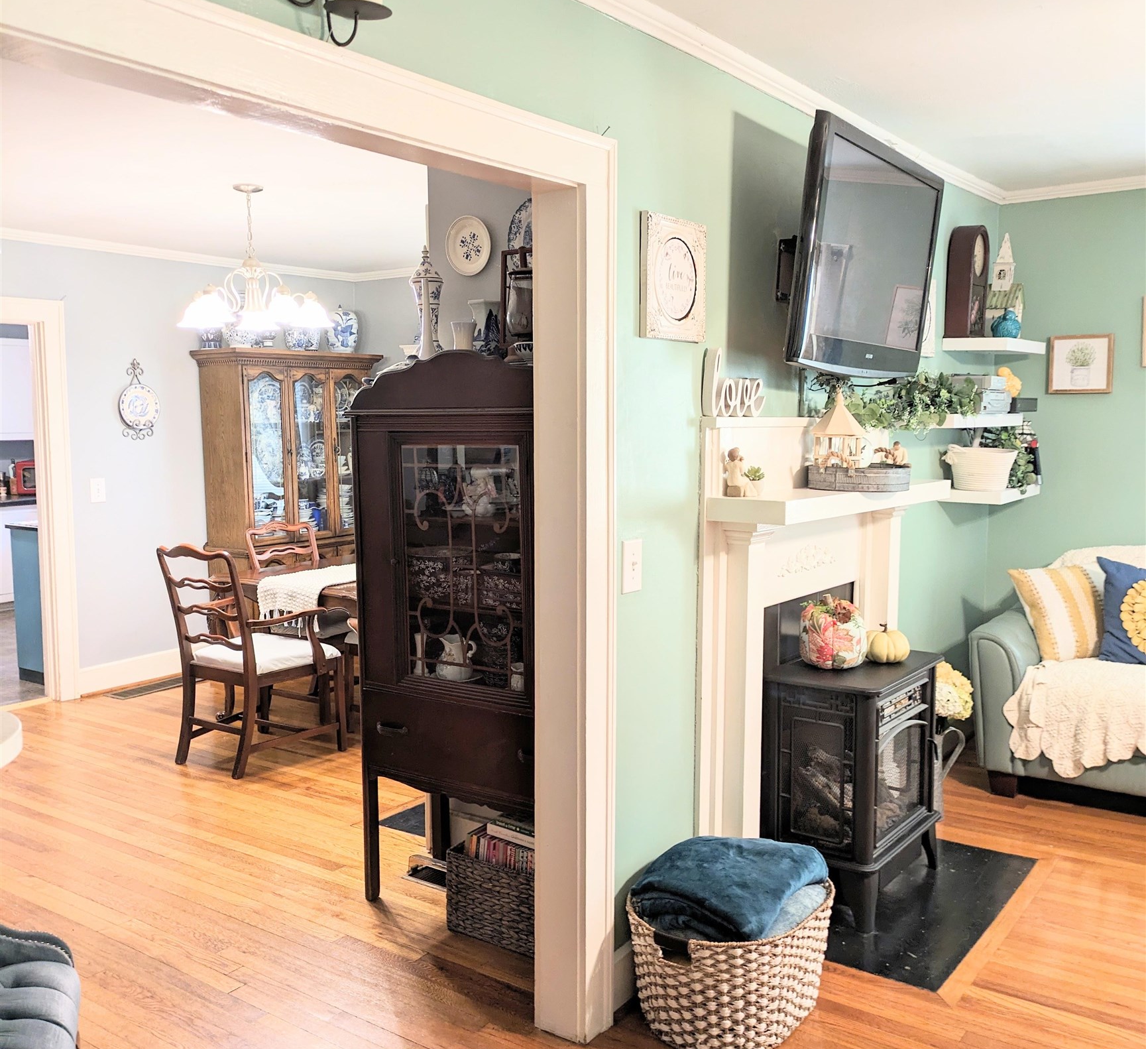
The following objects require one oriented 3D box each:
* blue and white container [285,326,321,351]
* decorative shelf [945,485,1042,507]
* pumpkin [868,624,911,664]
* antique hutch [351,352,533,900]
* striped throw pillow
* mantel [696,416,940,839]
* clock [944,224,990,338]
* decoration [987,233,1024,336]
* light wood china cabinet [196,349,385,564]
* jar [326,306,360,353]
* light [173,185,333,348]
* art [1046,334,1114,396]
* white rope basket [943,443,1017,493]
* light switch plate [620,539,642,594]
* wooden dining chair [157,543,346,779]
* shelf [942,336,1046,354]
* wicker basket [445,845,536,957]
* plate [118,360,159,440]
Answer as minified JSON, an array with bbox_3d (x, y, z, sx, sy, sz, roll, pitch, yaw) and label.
[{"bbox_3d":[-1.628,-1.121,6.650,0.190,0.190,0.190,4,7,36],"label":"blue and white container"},{"bbox_3d":[1.738,-0.137,4.594,0.257,0.051,0.554,4,7,37],"label":"decorative shelf"},{"bbox_3d":[1.030,0.383,3.614,0.155,0.125,0.155,4,7,36],"label":"pumpkin"},{"bbox_3d":[-0.213,0.345,3.281,0.939,1.685,0.428,4,7,37],"label":"antique hutch"},{"bbox_3d":[2.051,0.370,4.660,0.400,0.400,0.150,-2,-17,-17],"label":"striped throw pillow"},{"bbox_3d":[0.832,0.415,3.465,0.252,1.507,1.273,4,7,37],"label":"mantel"},{"bbox_3d":[1.596,-0.974,4.455,0.101,0.444,0.211,4,7,37],"label":"clock"},{"bbox_3d":[1.854,-1.022,4.762,0.170,0.455,0.150,4,7,36],"label":"decoration"},{"bbox_3d":[-1.694,-0.089,6.722,0.433,1.872,1.077,4,7,37],"label":"light wood china cabinet"},{"bbox_3d":[-1.440,-1.217,6.902,0.201,0.312,0.205,0,6,0],"label":"jar"},{"bbox_3d":[-1.312,-1.072,4.492,0.630,0.595,0.630,4,7,36],"label":"light"},{"bbox_3d":[2.159,-0.679,4.704,0.264,0.251,0.025,4,7,37],"label":"art"},{"bbox_3d":[1.642,-0.244,4.445,0.272,0.191,0.282,4,7,37],"label":"white rope basket"},{"bbox_3d":[0.149,0.103,2.738,0.012,0.131,0.089,4,7,37],"label":"light switch plate"},{"bbox_3d":[-1.422,0.547,4.850,0.600,0.980,0.650,4,7,34],"label":"wooden dining chair"},{"bbox_3d":[1.744,-0.729,4.550,0.250,0.051,0.554,4,7,37],"label":"shelf"},{"bbox_3d":[-0.108,1.073,3.232,0.416,0.247,0.302,4,7,37],"label":"wicker basket"},{"bbox_3d":[-2.377,-0.684,6.065,0.045,0.430,0.255,4,7,36],"label":"plate"}]

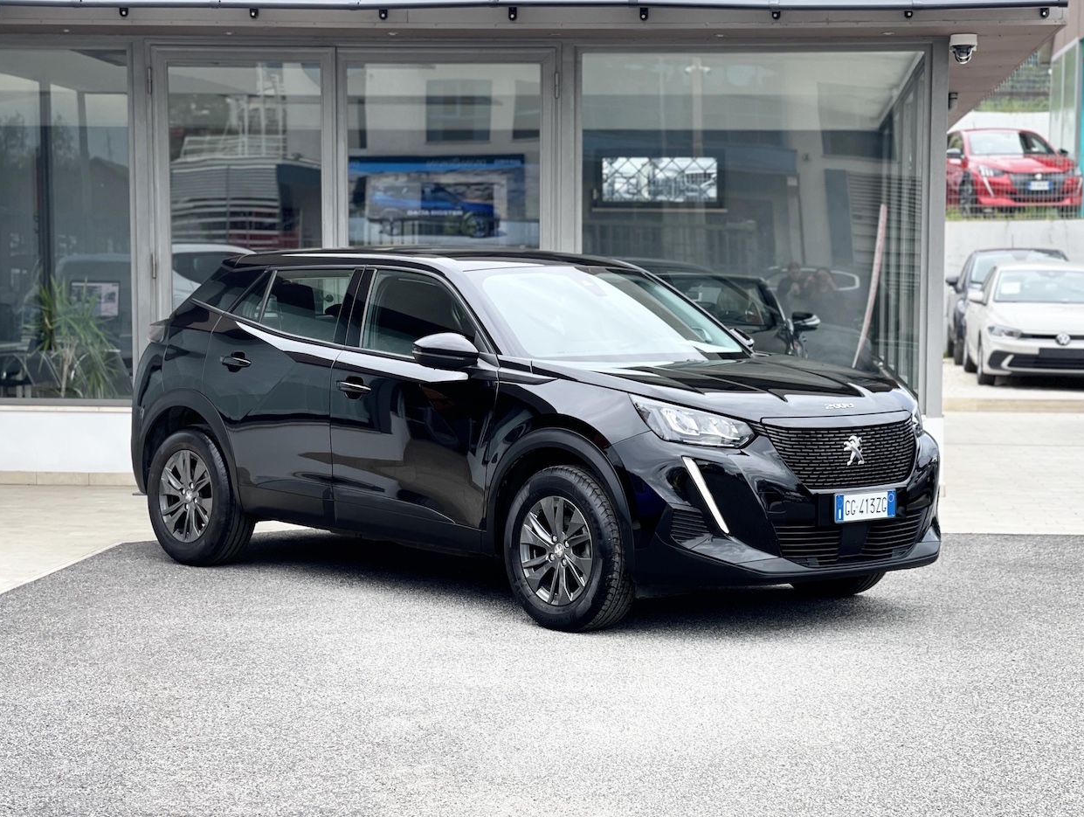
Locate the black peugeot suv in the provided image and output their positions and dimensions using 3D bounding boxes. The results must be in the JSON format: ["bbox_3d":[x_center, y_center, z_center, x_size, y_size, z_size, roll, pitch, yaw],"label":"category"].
[{"bbox_3d":[-0.193,0.025,9.330,1.850,1.540,4.300,-3,5,-43],"label":"black peugeot suv"}]

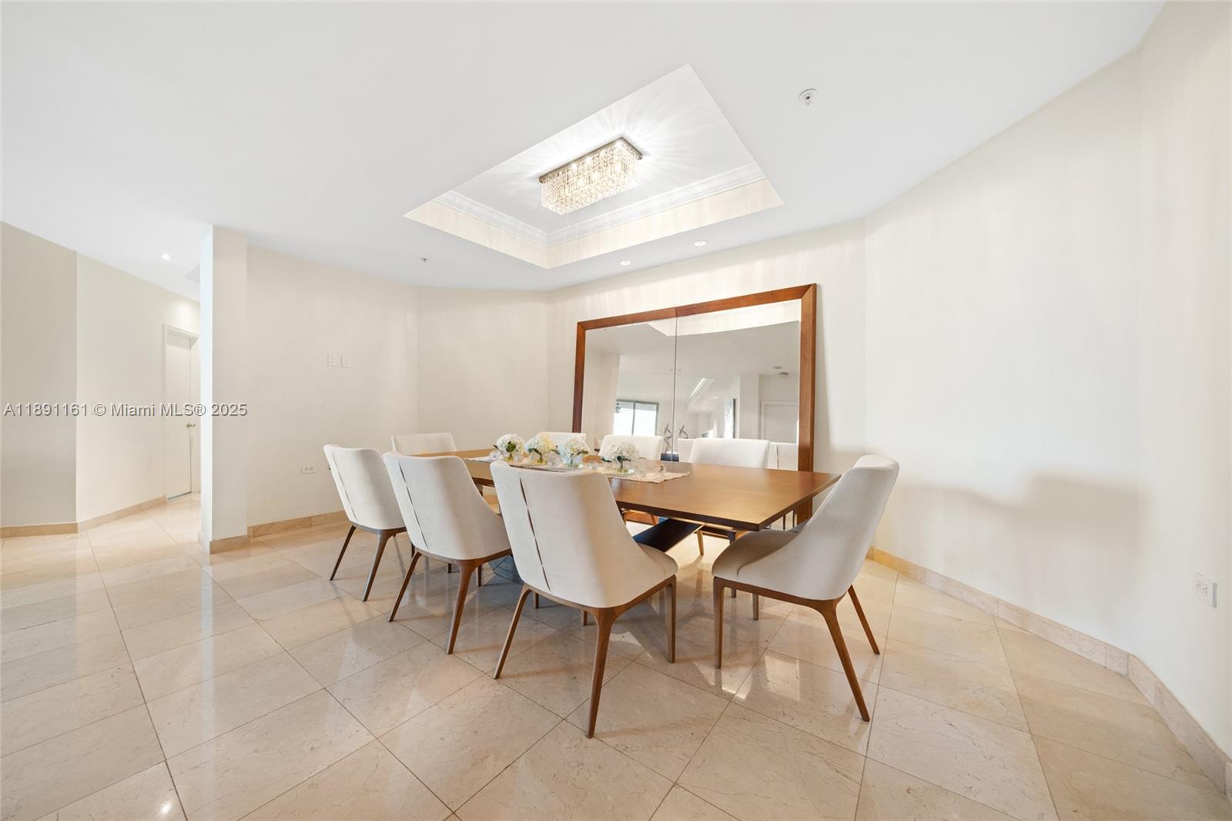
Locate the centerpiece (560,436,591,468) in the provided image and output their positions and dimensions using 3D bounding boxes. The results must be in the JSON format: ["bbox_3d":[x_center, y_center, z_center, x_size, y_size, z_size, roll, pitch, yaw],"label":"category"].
[{"bbox_3d":[-0.280,0.281,2.807,0.215,0.205,0.205,0,-1,0],"label":"centerpiece"}]

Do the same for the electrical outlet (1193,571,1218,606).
[{"bbox_3d":[1.800,0.545,1.256,0.010,0.073,0.115,-1,-1,36],"label":"electrical outlet"}]

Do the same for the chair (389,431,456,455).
[{"bbox_3d":[-1.683,0.720,3.920,0.620,0.890,0.570,-1,-1,39],"label":"chair"}]

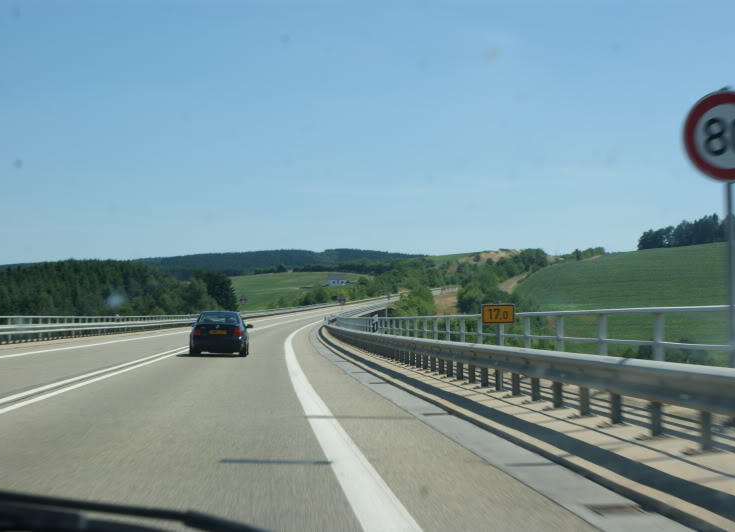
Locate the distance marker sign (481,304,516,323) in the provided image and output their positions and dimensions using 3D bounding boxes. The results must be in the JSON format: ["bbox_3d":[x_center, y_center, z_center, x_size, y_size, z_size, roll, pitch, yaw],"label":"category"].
[{"bbox_3d":[2.162,0.798,24.600,0.540,0.325,0.035,-1,-2,-2],"label":"distance marker sign"}]

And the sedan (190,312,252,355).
[{"bbox_3d":[-4.630,2.137,46.800,1.770,1.430,4.380,0,-2,-3],"label":"sedan"}]

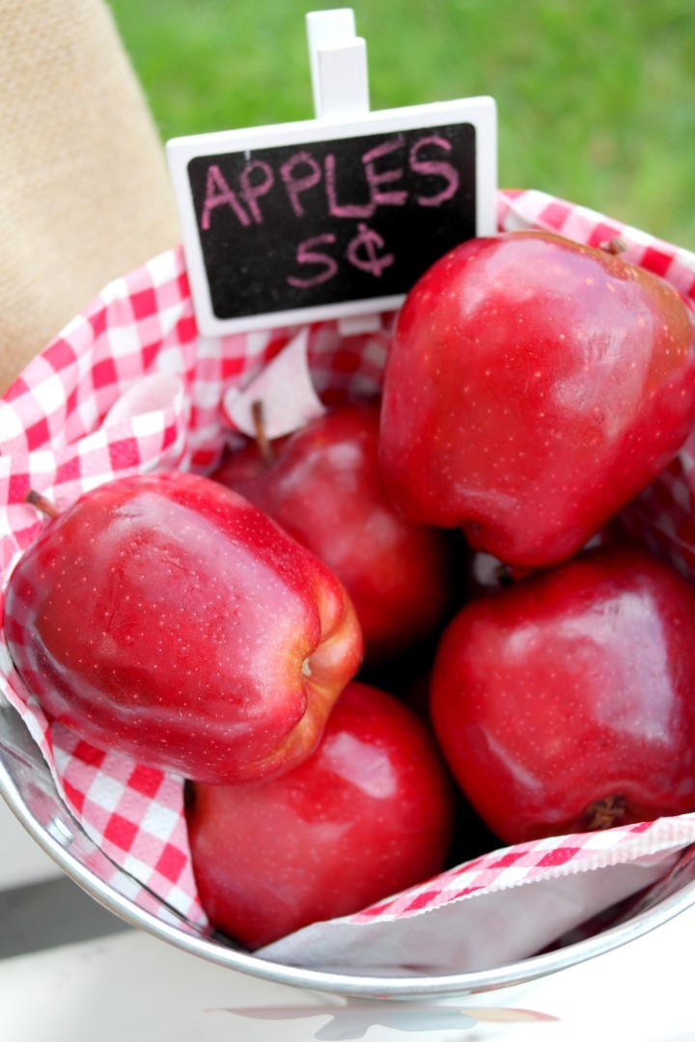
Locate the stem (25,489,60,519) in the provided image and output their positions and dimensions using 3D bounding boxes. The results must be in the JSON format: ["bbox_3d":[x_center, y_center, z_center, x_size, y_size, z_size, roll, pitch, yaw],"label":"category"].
[{"bbox_3d":[-0.076,-0.004,0.388,0.013,0.003,0.003,39,90,22],"label":"stem"}]

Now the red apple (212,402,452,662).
[{"bbox_3d":[-0.006,0.005,0.419,0.070,0.073,0.070,-32,32,0],"label":"red apple"}]

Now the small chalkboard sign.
[{"bbox_3d":[-0.003,-0.092,0.424,0.088,0.089,0.021,-9,40,-4],"label":"small chalkboard sign"}]

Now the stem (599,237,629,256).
[{"bbox_3d":[0.066,-0.068,0.381,0.004,0.004,0.009,34,84,0],"label":"stem"}]

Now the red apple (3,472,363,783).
[{"bbox_3d":[-0.040,0.027,0.370,0.081,0.071,0.070,37,90,25],"label":"red apple"}]

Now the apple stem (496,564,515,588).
[{"bbox_3d":[0.040,0.014,0.396,0.004,0.004,0.010,-38,59,0],"label":"apple stem"}]

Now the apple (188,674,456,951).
[{"bbox_3d":[-0.007,0.077,0.407,0.070,0.070,0.070,-36,40,0],"label":"apple"}]

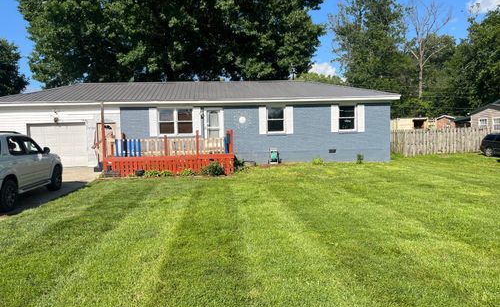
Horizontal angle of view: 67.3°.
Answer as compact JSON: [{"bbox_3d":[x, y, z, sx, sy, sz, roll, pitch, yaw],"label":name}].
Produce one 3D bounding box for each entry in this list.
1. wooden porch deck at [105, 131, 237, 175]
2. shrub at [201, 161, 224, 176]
[{"bbox_3d":[-3.528,-0.073,17.145,5.550,1.880,2.100,-1,3,-4],"label":"wooden porch deck"},{"bbox_3d":[-1.548,0.619,15.500,0.950,0.620,0.850,-1,3,-4],"label":"shrub"}]

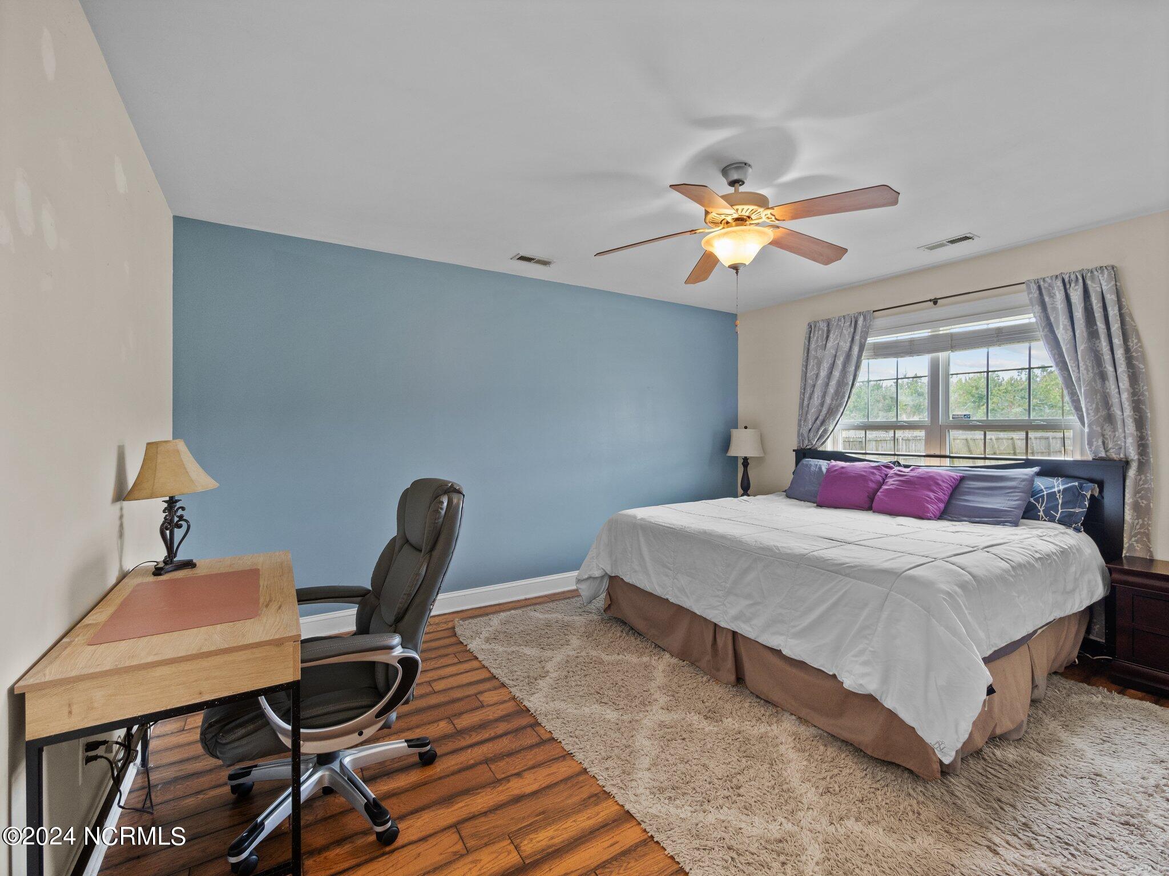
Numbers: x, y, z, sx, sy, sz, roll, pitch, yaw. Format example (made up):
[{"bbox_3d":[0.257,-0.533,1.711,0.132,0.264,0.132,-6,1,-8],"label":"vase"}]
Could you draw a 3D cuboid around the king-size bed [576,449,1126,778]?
[{"bbox_3d":[1.531,0.686,3.051,2.061,1.123,2.165,0,1,-33],"label":"king-size bed"}]

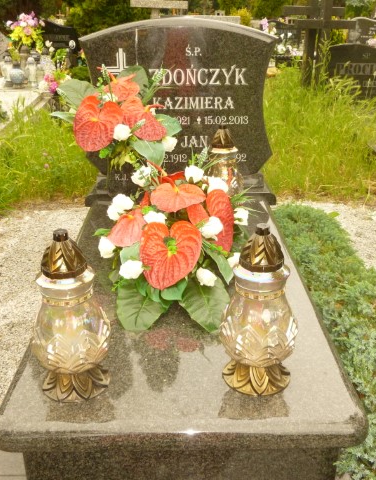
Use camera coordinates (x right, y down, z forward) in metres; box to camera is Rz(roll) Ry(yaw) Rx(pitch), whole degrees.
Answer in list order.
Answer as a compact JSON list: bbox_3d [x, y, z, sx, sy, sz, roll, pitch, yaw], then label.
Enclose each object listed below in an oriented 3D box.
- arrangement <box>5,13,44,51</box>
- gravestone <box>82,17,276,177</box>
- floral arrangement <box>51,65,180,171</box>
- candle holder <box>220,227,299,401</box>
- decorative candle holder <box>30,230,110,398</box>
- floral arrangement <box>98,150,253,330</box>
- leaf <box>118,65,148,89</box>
[{"bbox_3d":[-1.852,-2.376,5.900,0.420,0.420,0.380,-1,23,0],"label":"arrangement"},{"bbox_3d":[-0.035,-0.563,2.111,0.743,0.613,0.100,-1,23,0],"label":"gravestone"},{"bbox_3d":[-0.247,-0.419,1.817,0.410,0.370,0.320,-1,23,0],"label":"floral arrangement"},{"bbox_3d":[0.154,0.146,1.110,0.163,0.382,0.163,-1,23,0],"label":"candle holder"},{"bbox_3d":[-0.260,0.158,1.108,0.163,0.376,0.163,-1,23,0],"label":"decorative candle holder"},{"bbox_3d":[-0.030,-0.021,1.503,0.400,0.350,0.460,-1,23,0],"label":"floral arrangement"},{"bbox_3d":[-0.198,-0.590,1.880,0.115,0.100,0.060,-1,23,0],"label":"leaf"}]

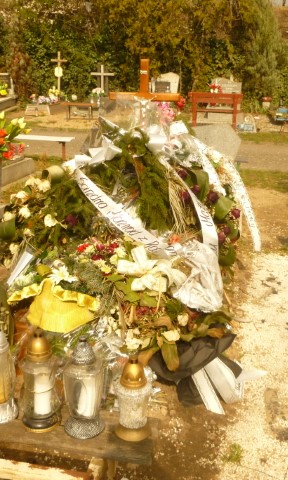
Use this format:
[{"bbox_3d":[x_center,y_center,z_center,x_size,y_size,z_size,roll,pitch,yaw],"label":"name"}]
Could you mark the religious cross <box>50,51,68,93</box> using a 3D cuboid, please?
[{"bbox_3d":[-2.660,-5.164,16.300,0.500,1.520,0.080,5,19,12],"label":"religious cross"}]

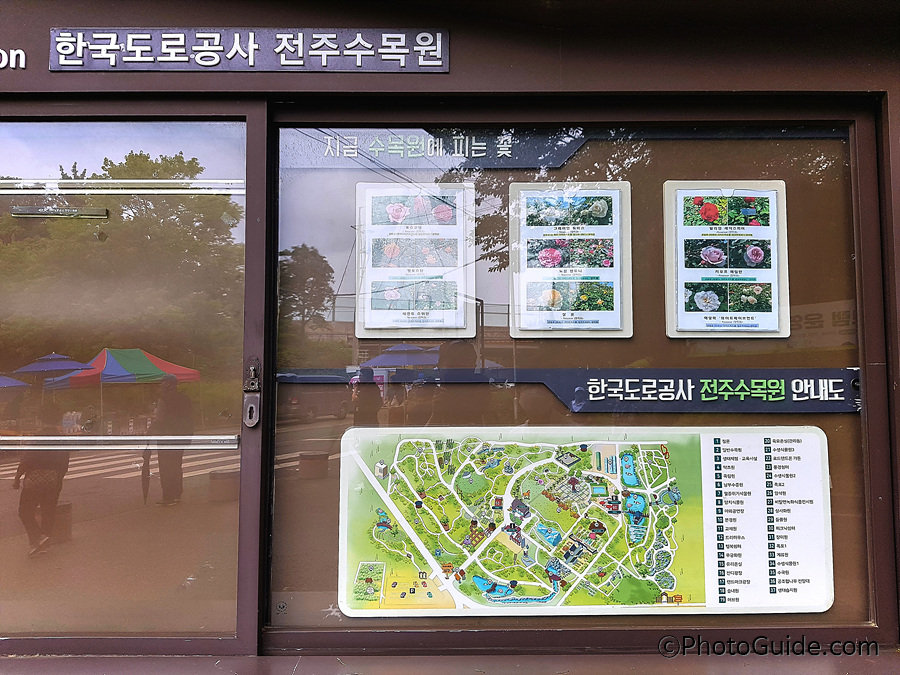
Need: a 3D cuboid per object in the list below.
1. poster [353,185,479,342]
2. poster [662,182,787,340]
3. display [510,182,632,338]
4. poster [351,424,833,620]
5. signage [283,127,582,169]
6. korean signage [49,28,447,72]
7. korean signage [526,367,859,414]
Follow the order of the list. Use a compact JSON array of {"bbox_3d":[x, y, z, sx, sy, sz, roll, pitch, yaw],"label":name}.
[{"bbox_3d":[-0.072,-0.162,1.433,0.252,0.330,0.020,0,-4,-1],"label":"poster"},{"bbox_3d":[0.585,-0.165,1.440,0.261,0.337,0.020,0,-4,-1],"label":"poster"},{"bbox_3d":[0.256,-0.163,1.436,0.258,0.332,0.020,0,-4,-1],"label":"display"},{"bbox_3d":[0.283,0.379,1.406,1.018,0.382,0.015,0,-4,-1],"label":"poster"},{"bbox_3d":[-0.033,-0.405,1.457,0.661,0.090,0.010,0,-4,-1],"label":"signage"},{"bbox_3d":[-0.404,-0.579,1.378,0.805,0.090,0.020,0,-4,-1],"label":"korean signage"},{"bbox_3d":[0.513,0.113,1.428,0.705,0.094,0.010,0,-4,-1],"label":"korean signage"}]

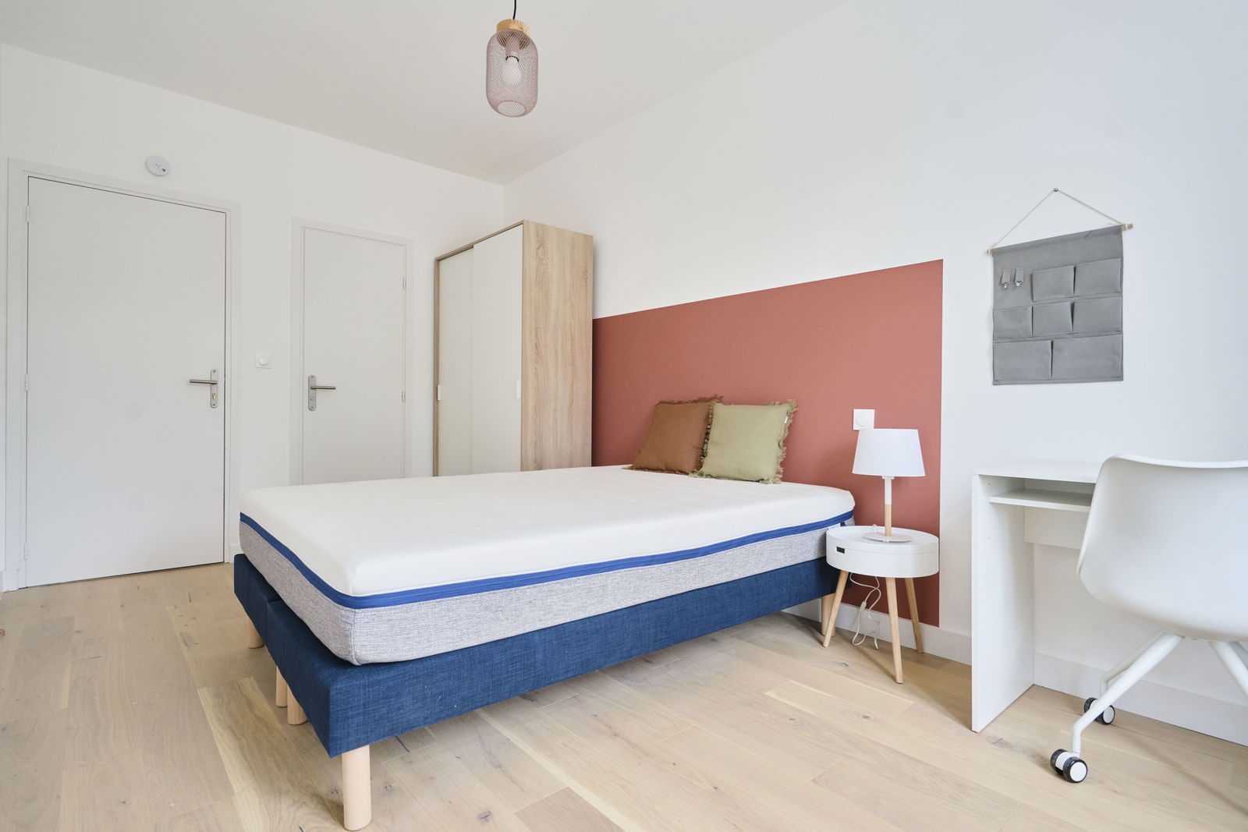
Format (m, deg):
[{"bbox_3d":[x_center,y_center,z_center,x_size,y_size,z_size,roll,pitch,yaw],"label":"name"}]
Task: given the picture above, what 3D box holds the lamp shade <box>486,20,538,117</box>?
[{"bbox_3d":[-0.344,-1.068,1.820,0.158,0.245,0.158,1,0,0],"label":"lamp shade"}]

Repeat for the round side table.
[{"bbox_3d":[0.947,0.668,2.169,0.390,0.456,0.390,1,0,0],"label":"round side table"}]

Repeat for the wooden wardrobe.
[{"bbox_3d":[-0.793,-0.130,4.012,0.510,2.005,1.180,0,0,-42],"label":"wooden wardrobe"}]

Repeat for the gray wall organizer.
[{"bbox_3d":[1.414,-0.350,1.946,0.025,0.487,0.355,0,0,-42],"label":"gray wall organizer"}]

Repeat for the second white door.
[{"bbox_3d":[-1.806,-0.169,3.961,0.680,2.060,0.050,0,0,-42],"label":"second white door"}]

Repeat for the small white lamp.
[{"bbox_3d":[0.998,0.254,2.227,0.253,0.406,0.253,0,0,-42],"label":"small white lamp"}]

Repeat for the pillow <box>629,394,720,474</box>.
[{"bbox_3d":[0.256,0.101,3.092,0.130,0.410,0.430,27,-18,-39],"label":"pillow"}]

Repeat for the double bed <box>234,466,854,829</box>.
[{"bbox_3d":[-0.271,0.584,2.360,2.000,0.600,1.420,0,0,-40],"label":"double bed"}]

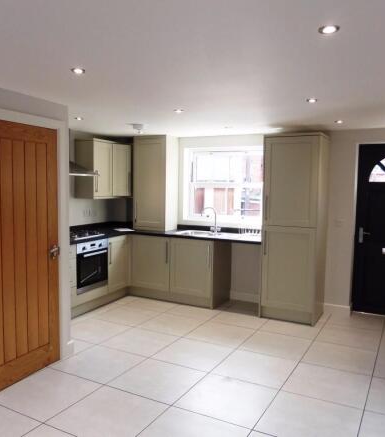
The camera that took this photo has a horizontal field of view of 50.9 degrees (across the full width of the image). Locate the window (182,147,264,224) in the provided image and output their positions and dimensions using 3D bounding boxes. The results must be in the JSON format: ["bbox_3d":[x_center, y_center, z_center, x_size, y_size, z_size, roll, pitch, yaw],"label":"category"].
[{"bbox_3d":[0.418,-0.454,5.577,1.205,1.050,0.090,3,5,27],"label":"window"}]

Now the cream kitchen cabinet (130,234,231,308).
[{"bbox_3d":[-0.171,0.667,5.527,1.260,0.870,0.580,3,5,27],"label":"cream kitchen cabinet"}]

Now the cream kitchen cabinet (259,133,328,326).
[{"bbox_3d":[1.217,0.107,4.799,0.622,2.130,0.586,3,5,27],"label":"cream kitchen cabinet"}]

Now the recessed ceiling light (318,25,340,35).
[{"bbox_3d":[0.594,-0.819,1.758,0.092,0.025,0.092,3,5,27],"label":"recessed ceiling light"}]

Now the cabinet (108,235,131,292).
[{"bbox_3d":[-1.231,0.587,5.482,0.580,0.730,0.440,3,5,27],"label":"cabinet"}]

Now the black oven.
[{"bbox_3d":[-1.439,0.559,5.020,0.560,0.597,0.593,3,5,27],"label":"black oven"}]

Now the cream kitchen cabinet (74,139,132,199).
[{"bbox_3d":[-1.231,-0.672,5.678,0.330,0.780,0.850,3,5,27],"label":"cream kitchen cabinet"}]

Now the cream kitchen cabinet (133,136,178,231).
[{"bbox_3d":[-0.546,-0.487,5.799,0.560,1.300,0.318,3,5,27],"label":"cream kitchen cabinet"}]

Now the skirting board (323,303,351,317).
[{"bbox_3d":[1.760,1.115,4.915,0.325,0.115,0.020,3,5,27],"label":"skirting board"}]

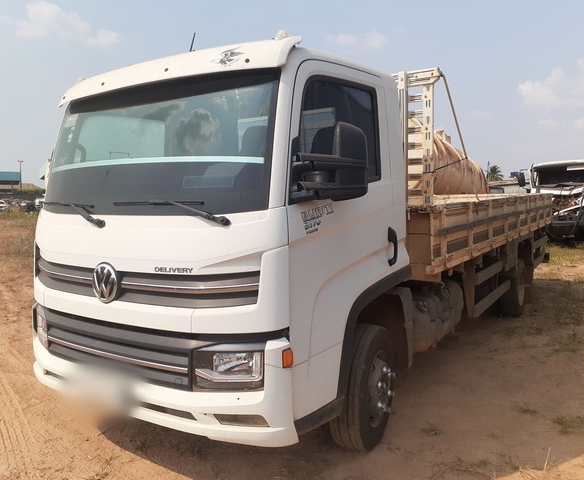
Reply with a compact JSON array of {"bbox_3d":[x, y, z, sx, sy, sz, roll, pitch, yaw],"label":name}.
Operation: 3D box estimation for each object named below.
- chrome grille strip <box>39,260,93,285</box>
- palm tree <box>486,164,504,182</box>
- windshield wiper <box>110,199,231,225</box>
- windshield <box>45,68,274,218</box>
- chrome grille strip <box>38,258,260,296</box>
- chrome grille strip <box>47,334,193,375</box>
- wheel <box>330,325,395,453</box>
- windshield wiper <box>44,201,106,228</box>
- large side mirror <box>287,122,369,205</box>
[{"bbox_3d":[-1.378,0.193,2.976,0.820,0.060,0.080,4,7,44],"label":"chrome grille strip"},{"bbox_3d":[42.668,-12.343,105.313,3.900,6.894,3.900,1,6,22],"label":"palm tree"},{"bbox_3d":[-0.629,-0.132,2.512,0.800,0.140,0.100,2,6,28],"label":"windshield wiper"},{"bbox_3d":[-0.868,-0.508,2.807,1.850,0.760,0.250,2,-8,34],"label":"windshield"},{"bbox_3d":[-0.965,0.204,2.703,1.860,0.080,0.200,2,6,34],"label":"chrome grille strip"},{"bbox_3d":[-0.998,0.609,2.679,1.210,0.050,0.070,2,6,34],"label":"chrome grille strip"},{"bbox_3d":[0.458,0.946,3.311,0.240,0.785,0.785,2,6,28],"label":"wheel"},{"bbox_3d":[-1.312,-0.161,2.956,0.810,0.140,0.100,3,7,42],"label":"windshield wiper"},{"bbox_3d":[0.192,-0.366,2.364,0.280,0.385,0.350,2,6,34],"label":"large side mirror"}]

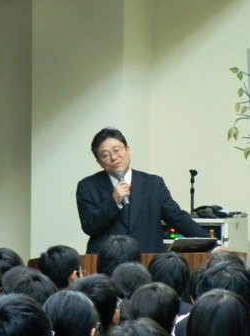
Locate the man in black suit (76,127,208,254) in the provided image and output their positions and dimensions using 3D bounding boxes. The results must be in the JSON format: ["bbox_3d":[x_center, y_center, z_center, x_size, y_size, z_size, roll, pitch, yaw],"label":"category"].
[{"bbox_3d":[0.125,0.620,13.500,0.760,1.670,0.420,0,0,-2],"label":"man in black suit"}]

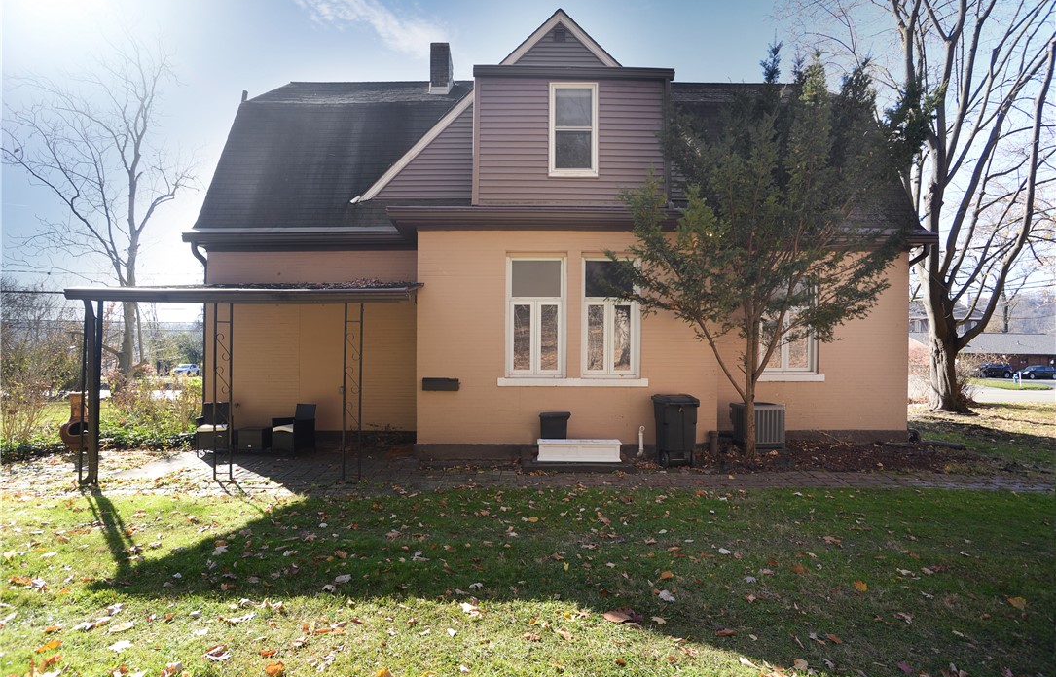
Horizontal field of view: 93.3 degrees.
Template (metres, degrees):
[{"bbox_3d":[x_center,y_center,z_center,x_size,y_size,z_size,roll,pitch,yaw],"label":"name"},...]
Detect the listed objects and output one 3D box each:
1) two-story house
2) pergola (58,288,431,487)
[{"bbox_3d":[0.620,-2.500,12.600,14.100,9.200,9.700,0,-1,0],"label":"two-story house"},{"bbox_3d":[-3.900,0.450,8.000,4.450,3.000,3.000,0,-1,0],"label":"pergola"}]

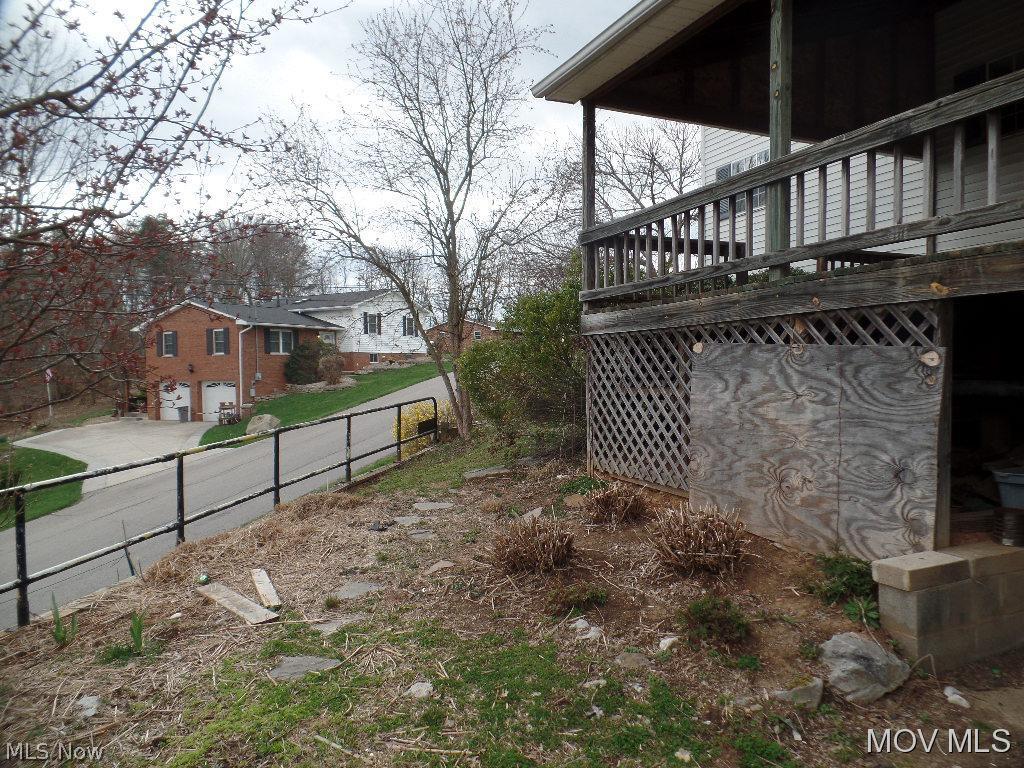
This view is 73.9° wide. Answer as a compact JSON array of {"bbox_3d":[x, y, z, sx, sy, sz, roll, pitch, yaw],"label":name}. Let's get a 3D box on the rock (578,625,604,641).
[{"bbox_3d":[0.404,1.264,3.460,0.125,0.050,0.095,0,1,7],"label":"rock"}]

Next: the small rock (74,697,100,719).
[{"bbox_3d":[-1.882,1.436,3.020,0.095,0.055,0.085,0,2,-6],"label":"small rock"}]

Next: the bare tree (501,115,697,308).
[{"bbox_3d":[2.340,-3.722,16.500,4.500,5.300,4.500,0,2,0],"label":"bare tree"}]

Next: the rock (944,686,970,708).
[{"bbox_3d":[1.886,1.327,2.880,0.085,0.050,0.075,-1,2,-14],"label":"rock"}]

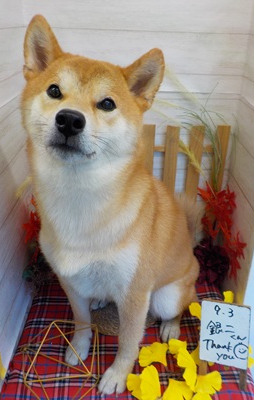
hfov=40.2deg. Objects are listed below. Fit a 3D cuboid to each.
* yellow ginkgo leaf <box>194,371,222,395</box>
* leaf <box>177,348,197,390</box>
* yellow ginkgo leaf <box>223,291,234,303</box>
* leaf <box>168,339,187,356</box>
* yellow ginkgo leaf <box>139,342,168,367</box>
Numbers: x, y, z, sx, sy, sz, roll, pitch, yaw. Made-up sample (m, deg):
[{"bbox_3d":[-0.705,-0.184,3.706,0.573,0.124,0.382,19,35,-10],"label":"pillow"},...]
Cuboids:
[{"bbox_3d":[0.136,0.309,0.586,0.045,0.020,0.038,2,26,0],"label":"yellow ginkgo leaf"},{"bbox_3d":[0.107,0.297,0.606,0.027,0.022,0.066,-2,26,-8],"label":"leaf"},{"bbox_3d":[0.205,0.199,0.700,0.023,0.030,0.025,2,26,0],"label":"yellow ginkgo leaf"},{"bbox_3d":[0.096,0.280,0.656,0.036,0.018,0.037,2,26,0],"label":"leaf"},{"bbox_3d":[0.049,0.287,0.643,0.050,0.018,0.043,2,26,0],"label":"yellow ginkgo leaf"}]

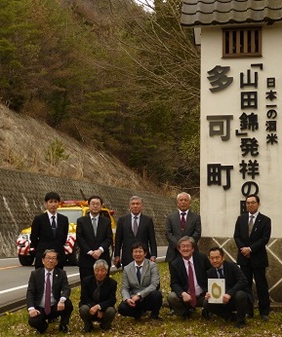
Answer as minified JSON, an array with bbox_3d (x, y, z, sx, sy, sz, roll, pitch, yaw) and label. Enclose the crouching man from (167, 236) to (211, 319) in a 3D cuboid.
[{"bbox_3d":[0.615,1.385,10.100,0.560,1.020,0.730,0,-3,-3],"label":"crouching man"}]

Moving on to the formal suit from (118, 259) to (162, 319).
[{"bbox_3d":[-0.006,1.474,9.700,0.530,0.750,0.660,0,-3,7],"label":"formal suit"}]

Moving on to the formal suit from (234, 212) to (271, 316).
[{"bbox_3d":[1.495,1.287,10.450,0.490,1.390,0.310,0,-3,10],"label":"formal suit"}]

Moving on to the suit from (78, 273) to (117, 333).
[{"bbox_3d":[-0.541,1.645,9.700,0.490,0.680,0.640,0,-3,-6],"label":"suit"}]

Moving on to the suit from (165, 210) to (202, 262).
[{"bbox_3d":[0.591,1.294,10.850,0.500,1.400,0.300,0,-3,4],"label":"suit"}]

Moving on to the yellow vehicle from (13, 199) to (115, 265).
[{"bbox_3d":[-2.117,1.949,23.967,1.780,1.900,4.450,-1,-3,15],"label":"yellow vehicle"}]

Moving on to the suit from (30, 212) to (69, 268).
[{"bbox_3d":[-1.232,1.293,10.500,0.510,1.380,0.300,0,-3,-8],"label":"suit"}]

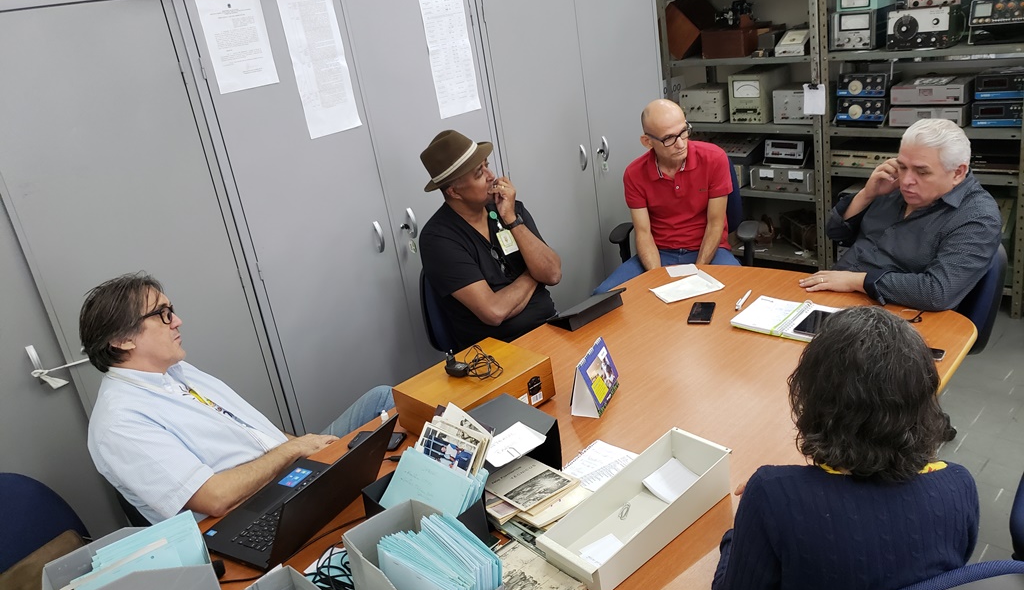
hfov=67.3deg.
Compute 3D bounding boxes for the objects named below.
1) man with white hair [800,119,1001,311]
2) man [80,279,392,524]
[{"bbox_3d":[1.175,0.102,2.458,0.760,1.230,0.540,-15,22,-14],"label":"man with white hair"},{"bbox_3d":[-0.635,0.473,2.236,0.900,1.260,0.600,-22,25,-28],"label":"man"}]

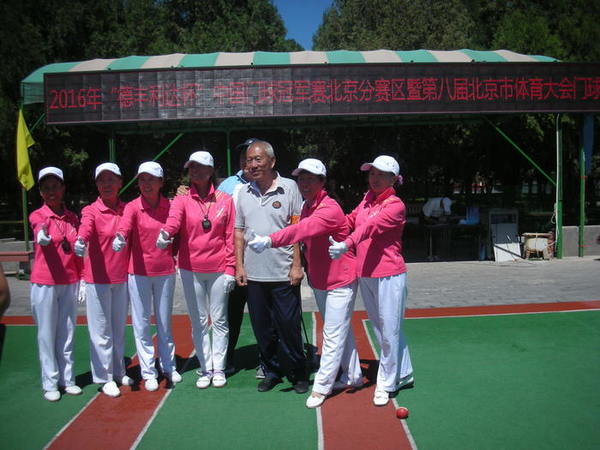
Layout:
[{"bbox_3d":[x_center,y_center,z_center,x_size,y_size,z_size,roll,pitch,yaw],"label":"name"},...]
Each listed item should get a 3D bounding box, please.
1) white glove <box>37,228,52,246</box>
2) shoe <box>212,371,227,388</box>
[{"bbox_3d":[-1.635,0.080,3.883,0.100,0.115,0.130,-3,4,-20],"label":"white glove"},{"bbox_3d":[-0.582,1.091,4.385,0.090,0.100,0.240,-2,4,-5],"label":"shoe"}]

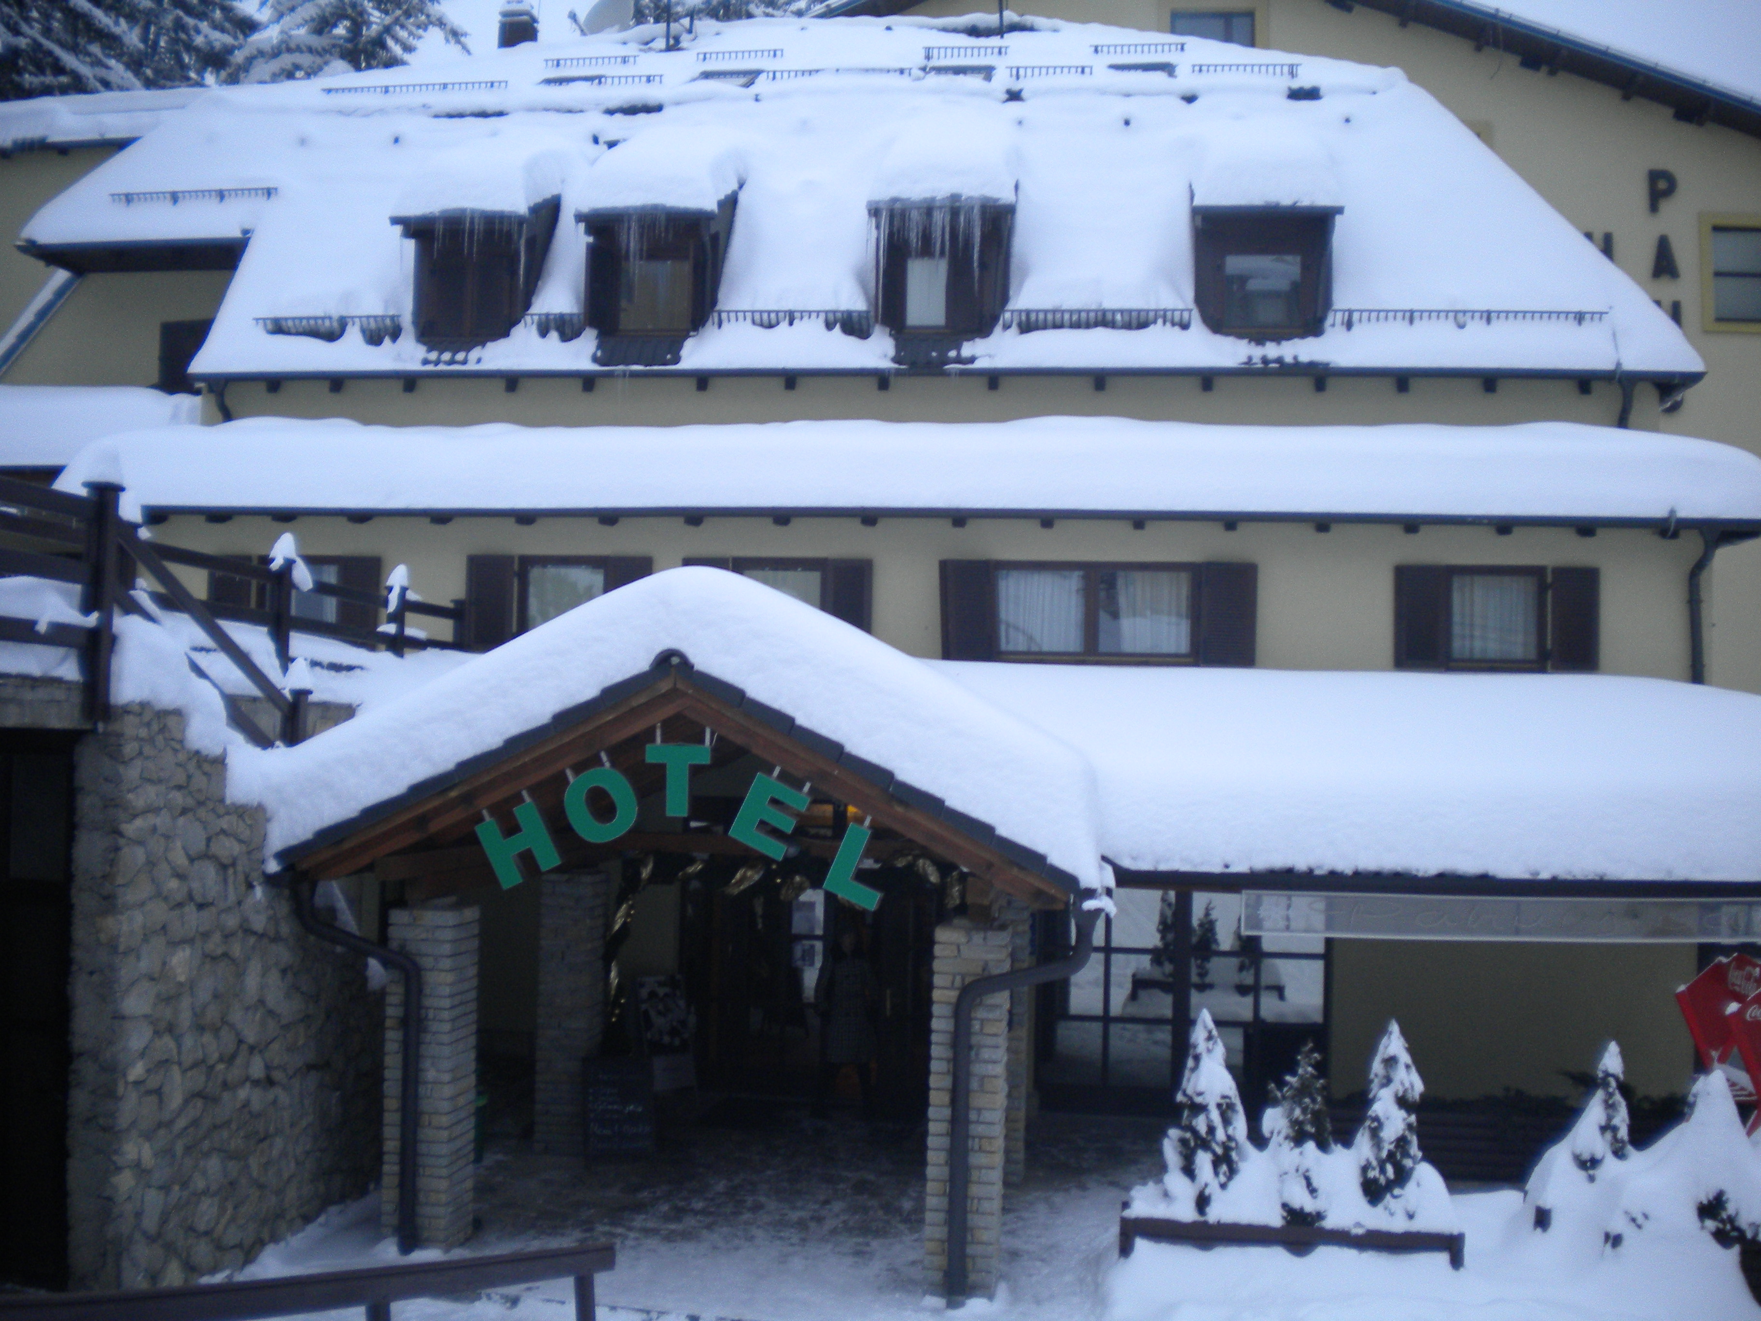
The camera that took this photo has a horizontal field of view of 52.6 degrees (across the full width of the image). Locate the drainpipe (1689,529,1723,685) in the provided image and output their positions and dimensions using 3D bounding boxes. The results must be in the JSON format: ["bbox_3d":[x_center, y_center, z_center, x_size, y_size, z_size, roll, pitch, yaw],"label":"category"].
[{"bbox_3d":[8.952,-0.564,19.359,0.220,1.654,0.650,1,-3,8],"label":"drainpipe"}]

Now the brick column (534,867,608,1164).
[{"bbox_3d":[-2.438,2.788,14.211,0.430,2.200,0.430,1,-3,9],"label":"brick column"}]

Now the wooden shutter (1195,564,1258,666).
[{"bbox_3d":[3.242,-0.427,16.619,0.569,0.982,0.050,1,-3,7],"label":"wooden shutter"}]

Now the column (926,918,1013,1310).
[{"bbox_3d":[0.542,2.719,10.828,0.430,2.200,0.430,1,-3,9],"label":"column"}]

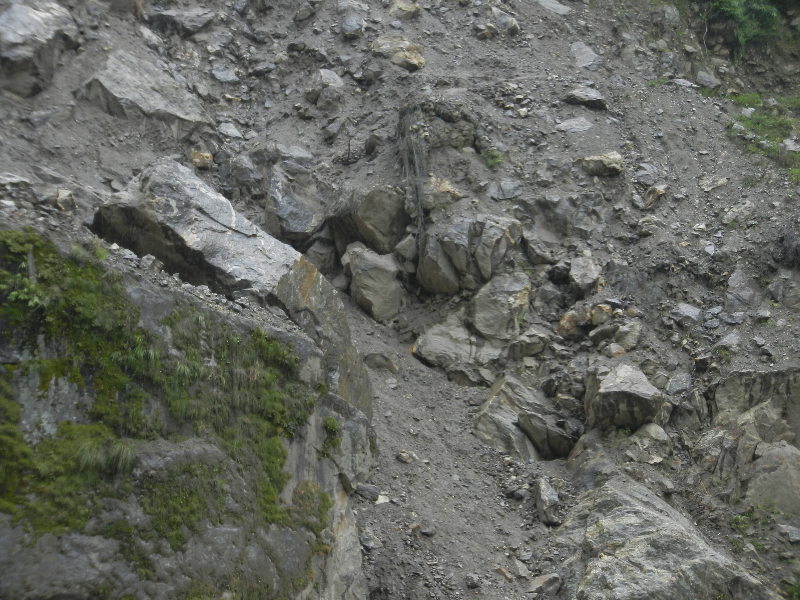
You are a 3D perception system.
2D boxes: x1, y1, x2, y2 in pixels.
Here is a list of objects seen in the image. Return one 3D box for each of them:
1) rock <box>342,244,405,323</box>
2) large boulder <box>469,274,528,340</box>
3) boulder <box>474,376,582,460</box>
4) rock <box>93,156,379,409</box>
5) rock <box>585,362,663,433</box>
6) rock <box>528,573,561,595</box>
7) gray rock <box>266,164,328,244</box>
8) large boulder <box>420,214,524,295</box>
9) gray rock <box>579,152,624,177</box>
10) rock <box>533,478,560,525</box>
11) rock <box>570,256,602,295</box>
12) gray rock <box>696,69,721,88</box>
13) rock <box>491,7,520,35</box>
[{"bbox_3d":[-0.466,-0.290,50.000,1.058,1.258,1.040,0,-14,0],"label":"rock"},{"bbox_3d":[1.750,0.113,49.500,1.013,1.079,0.945,0,-14,0],"label":"large boulder"},{"bbox_3d":[1.996,1.855,44.500,1.659,1.184,1.350,0,-12,0],"label":"boulder"},{"bbox_3d":[-2.608,-0.194,44.000,1.600,4.400,2.200,-55,-13,23],"label":"rock"},{"bbox_3d":[3.656,1.595,46.500,1.238,0.963,0.998,0,-14,0],"label":"rock"},{"bbox_3d":[2.135,4.189,42.000,0.459,0.285,0.333,0,-14,0],"label":"rock"},{"bbox_3d":[-1.731,-1.613,48.000,1.047,1.297,1.050,0,-12,0],"label":"gray rock"},{"bbox_3d":[1.247,-0.852,51.000,1.845,1.269,1.404,0,-14,0],"label":"large boulder"},{"bbox_3d":[3.544,-2.383,50.000,0.809,0.352,0.550,0,-12,0],"label":"gray rock"},{"bbox_3d":[2.190,2.998,42.500,0.419,0.715,0.450,0,-12,0],"label":"rock"},{"bbox_3d":[3.346,-0.422,51.000,0.557,0.658,0.546,0,-14,0],"label":"rock"},{"bbox_3d":[5.752,-4.130,53.000,0.448,0.341,0.360,0,-12,0],"label":"gray rock"},{"bbox_3d":[2.227,-5.900,60.000,0.614,0.531,0.520,0,-14,0],"label":"rock"}]

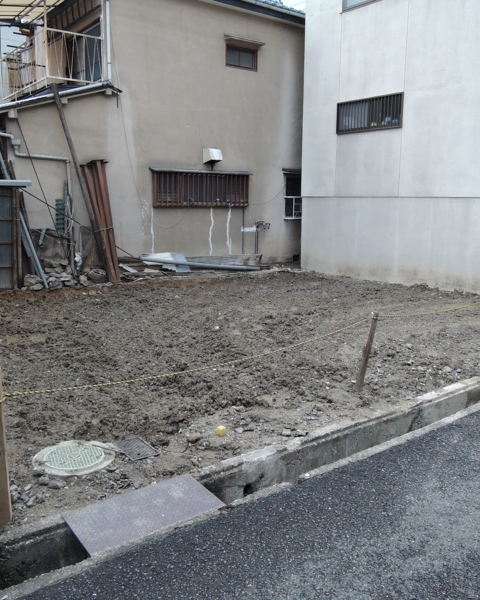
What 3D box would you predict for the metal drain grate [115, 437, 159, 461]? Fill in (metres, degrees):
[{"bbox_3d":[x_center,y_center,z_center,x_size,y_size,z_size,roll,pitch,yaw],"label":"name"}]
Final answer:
[{"bbox_3d":[-0.654,0.958,3.530,0.181,0.030,0.274,-7,13,-37],"label":"metal drain grate"}]

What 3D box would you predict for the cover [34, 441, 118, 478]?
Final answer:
[{"bbox_3d":[-1.012,0.980,3.395,0.477,0.050,0.477,0,10,0],"label":"cover"}]

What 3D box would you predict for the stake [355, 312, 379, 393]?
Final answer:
[{"bbox_3d":[1.051,0.441,4.588,0.050,0.677,0.050,16,14,30],"label":"stake"}]

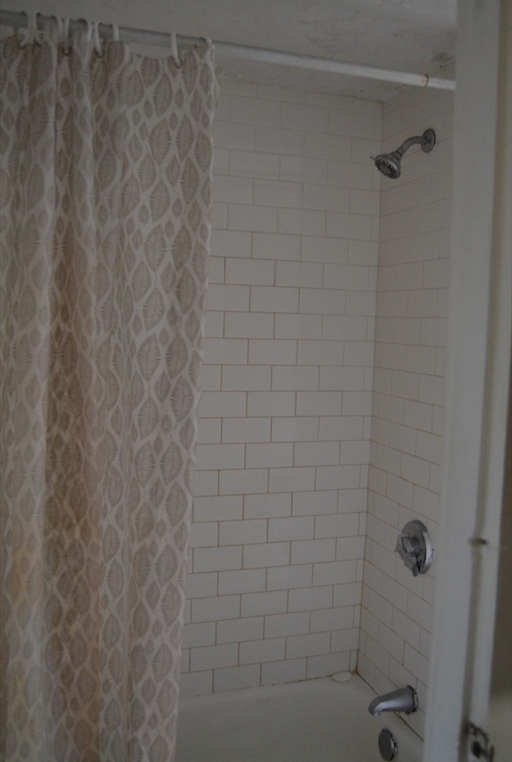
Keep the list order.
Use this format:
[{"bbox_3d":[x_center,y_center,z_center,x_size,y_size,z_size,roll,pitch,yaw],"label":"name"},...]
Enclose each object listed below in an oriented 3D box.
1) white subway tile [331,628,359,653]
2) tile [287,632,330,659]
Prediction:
[{"bbox_3d":[0.288,0.835,2.265,0.102,0.075,0.009,0,5,-19],"label":"white subway tile"},{"bbox_3d":[0.165,0.835,2.231,0.153,0.076,0.009,0,5,-18],"label":"tile"}]

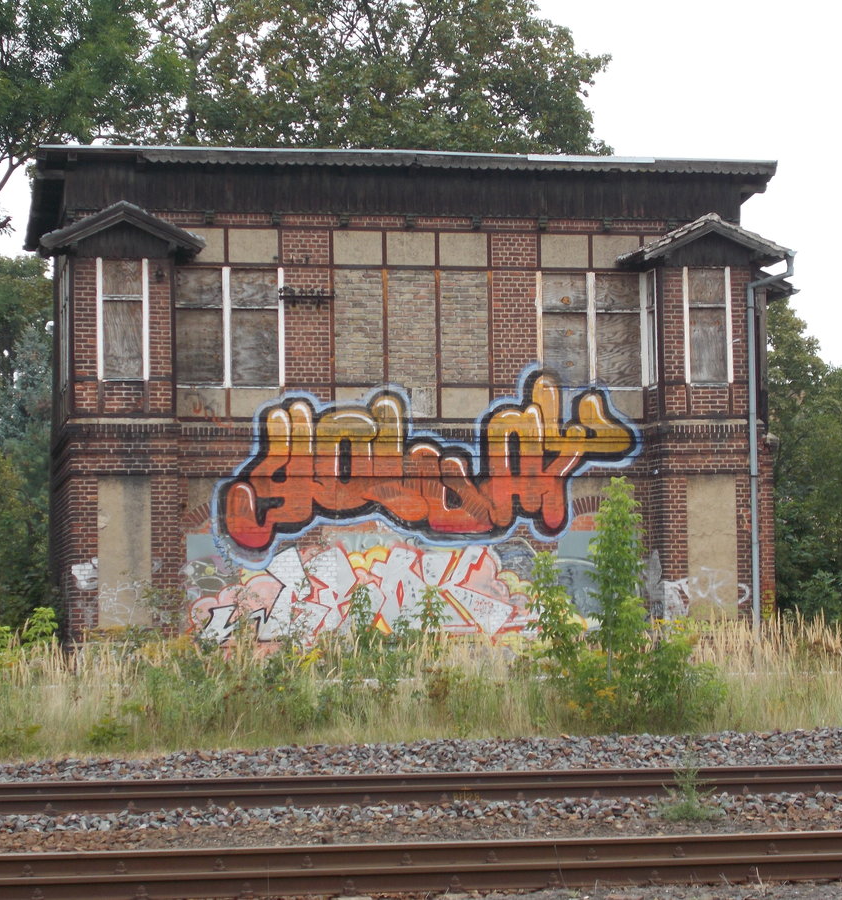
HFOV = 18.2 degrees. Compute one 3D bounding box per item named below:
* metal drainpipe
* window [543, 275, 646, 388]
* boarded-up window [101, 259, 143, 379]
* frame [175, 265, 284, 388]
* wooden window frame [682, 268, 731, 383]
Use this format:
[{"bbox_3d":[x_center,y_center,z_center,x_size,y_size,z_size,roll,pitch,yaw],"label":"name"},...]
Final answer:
[{"bbox_3d":[5.354,-0.017,40.545,0.752,6.123,0.250,0,-4,-11],"label":"metal drainpipe"},{"bbox_3d":[2.680,-1.863,41.115,1.751,1.819,0.100,0,-4,-11],"label":"window"},{"bbox_3d":[-4.412,-1.929,38.961,0.611,1.784,0.080,0,-4,-11],"label":"boarded-up window"},{"bbox_3d":[-2.937,-1.876,40.079,1.724,1.879,0.120,0,-4,-11],"label":"frame"},{"bbox_3d":[4.402,-1.922,40.583,0.799,1.841,0.120,0,-4,-11],"label":"wooden window frame"}]

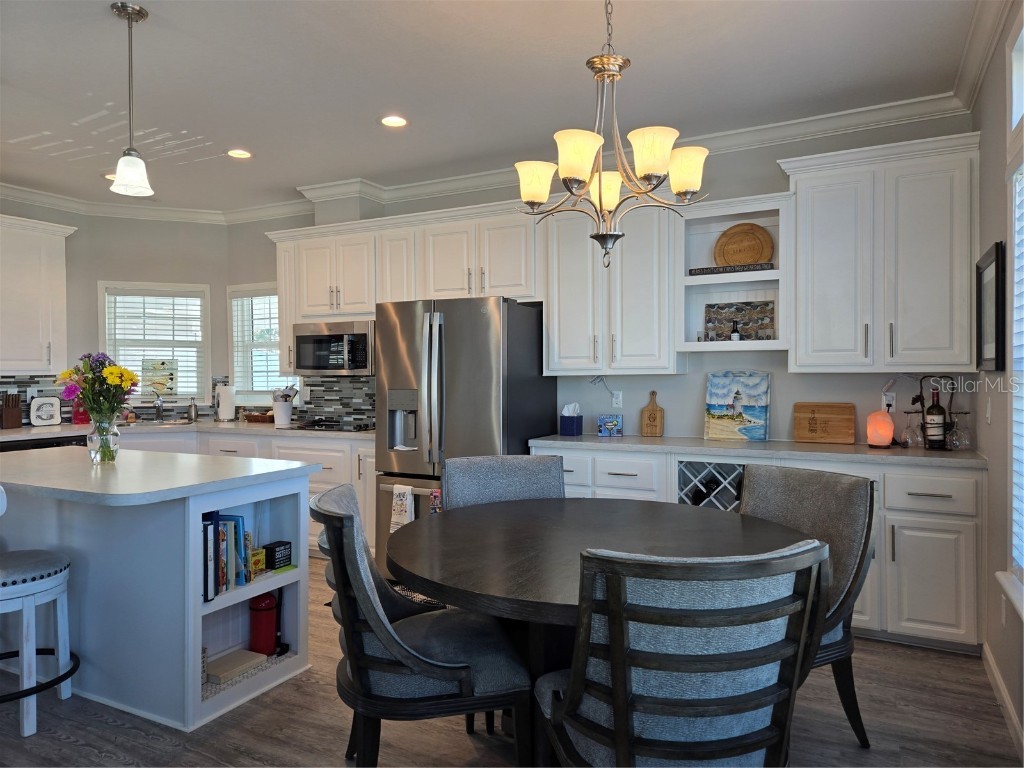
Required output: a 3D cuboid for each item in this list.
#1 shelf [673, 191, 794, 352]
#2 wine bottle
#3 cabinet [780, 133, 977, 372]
[{"bbox_3d":[1.273,-0.598,3.870,0.597,0.829,0.323,0,1,29],"label":"shelf"},{"bbox_3d":[2.162,0.184,3.466,0.079,0.311,0.079,0,0,28],"label":"wine bottle"},{"bbox_3d":[1.884,-0.613,3.519,0.864,1.107,0.353,0,1,29],"label":"cabinet"}]

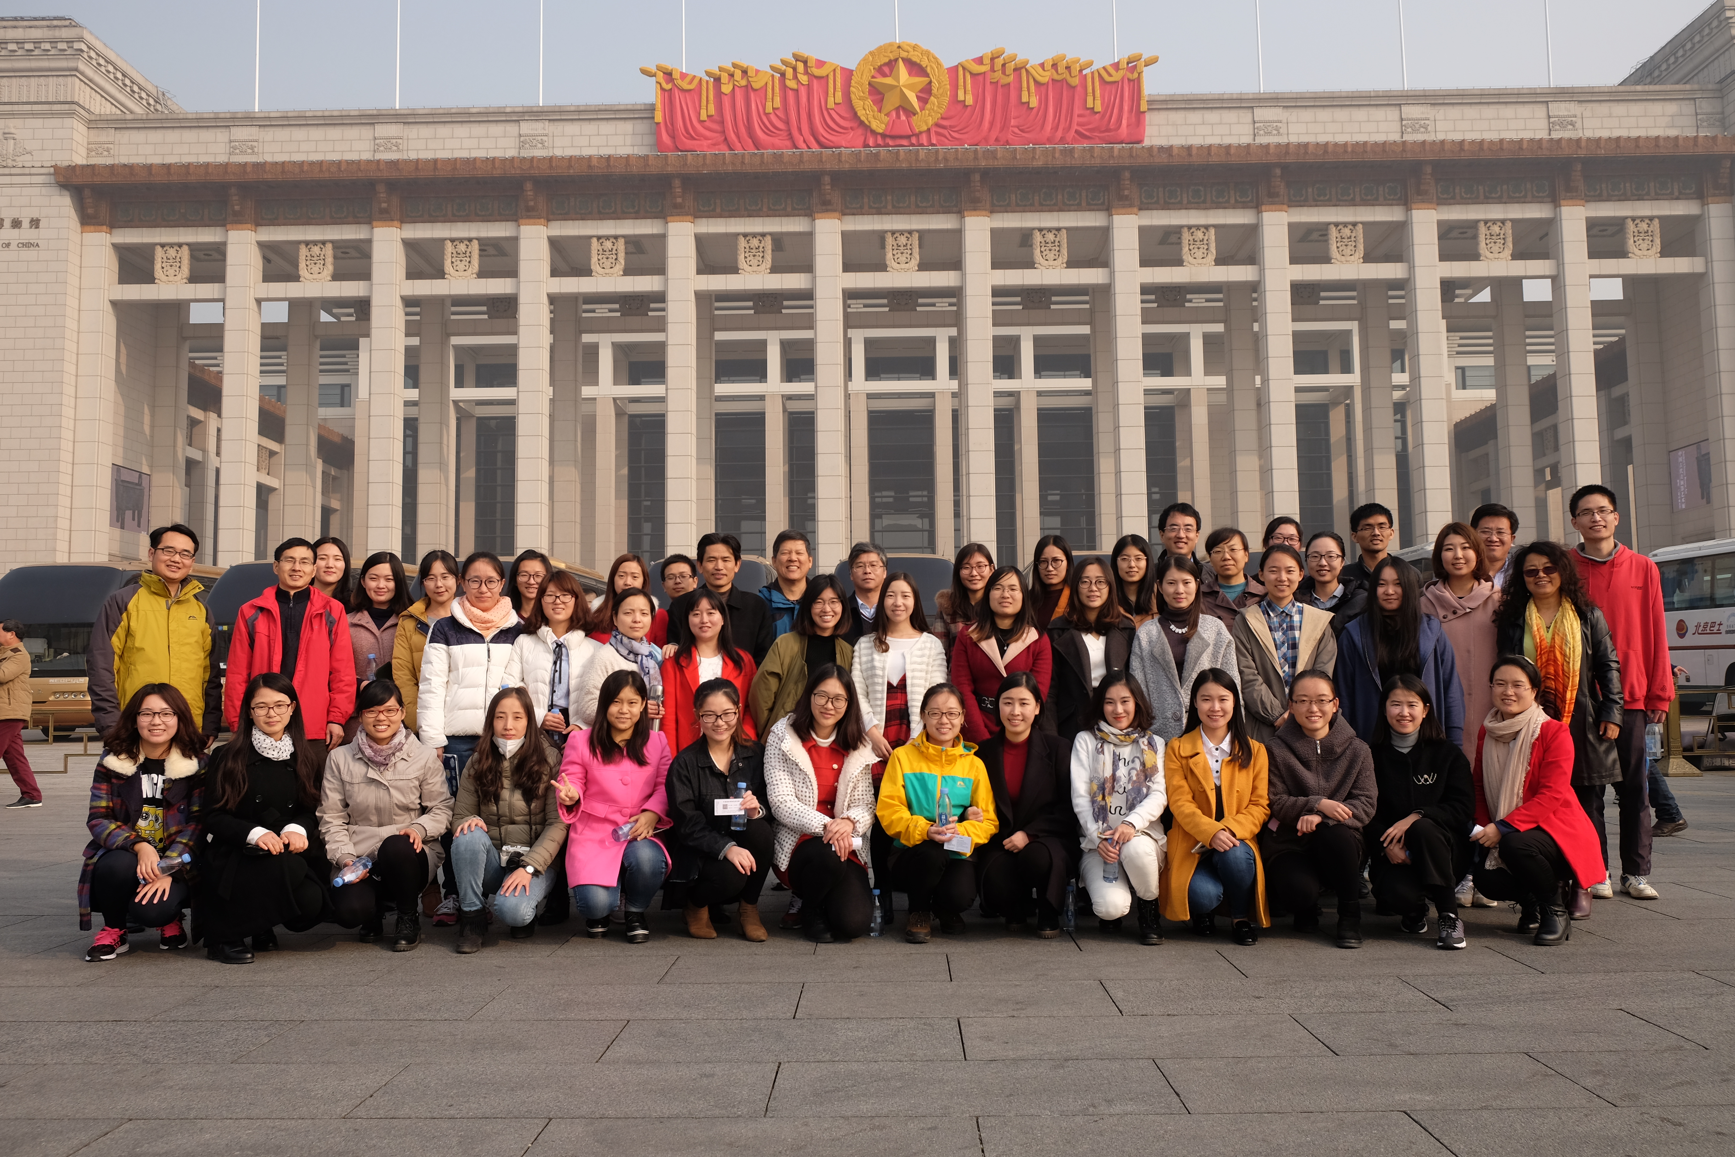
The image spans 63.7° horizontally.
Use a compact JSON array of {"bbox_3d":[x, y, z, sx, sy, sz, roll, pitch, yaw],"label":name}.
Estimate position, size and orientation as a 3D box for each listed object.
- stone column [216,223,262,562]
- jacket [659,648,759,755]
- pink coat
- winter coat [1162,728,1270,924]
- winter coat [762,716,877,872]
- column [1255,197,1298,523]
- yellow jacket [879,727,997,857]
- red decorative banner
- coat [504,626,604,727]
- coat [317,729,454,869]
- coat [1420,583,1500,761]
[{"bbox_3d":[-39.029,-7.696,86.374,1.600,28.728,1.600,-1,-5,1],"label":"stone column"},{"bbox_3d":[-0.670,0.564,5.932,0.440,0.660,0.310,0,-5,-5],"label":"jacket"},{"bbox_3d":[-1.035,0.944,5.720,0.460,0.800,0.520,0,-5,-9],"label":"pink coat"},{"bbox_3d":[1.376,0.980,5.520,0.410,0.740,0.450,-1,-5,6],"label":"winter coat"},{"bbox_3d":[-0.195,0.879,5.660,0.480,0.650,0.460,0,-4,-9],"label":"winter coat"},{"bbox_3d":[22.216,-7.206,75.345,1.520,26.000,1.520,-1,-5,1],"label":"column"},{"bbox_3d":[0.282,0.885,5.700,0.490,0.550,0.370,-1,-5,0],"label":"yellow jacket"},{"bbox_3d":[1.718,-26.388,76.686,28.000,6.080,1.000,-1,-5,1],"label":"red decorative banner"},{"bbox_3d":[-1.347,0.425,6.001,0.440,0.520,0.310,0,-5,-8],"label":"coat"},{"bbox_3d":[-1.964,0.926,5.680,0.550,0.620,0.480,1,-5,-18],"label":"coat"},{"bbox_3d":[2.552,0.442,6.000,0.420,0.870,0.300,-3,-5,22],"label":"coat"}]

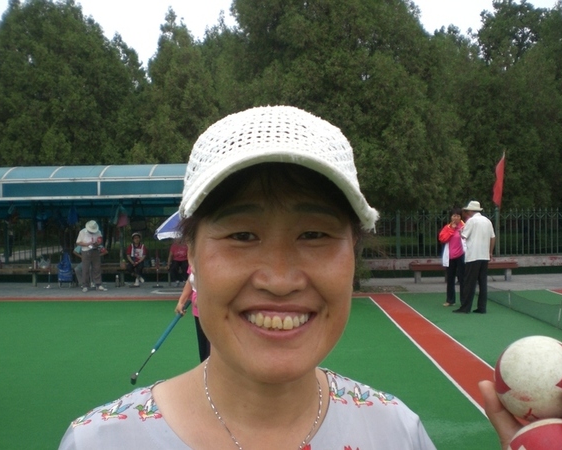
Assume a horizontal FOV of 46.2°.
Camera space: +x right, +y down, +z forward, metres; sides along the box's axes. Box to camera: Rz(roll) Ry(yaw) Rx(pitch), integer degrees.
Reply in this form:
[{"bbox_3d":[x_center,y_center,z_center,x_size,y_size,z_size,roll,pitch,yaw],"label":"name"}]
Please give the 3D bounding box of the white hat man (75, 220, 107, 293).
[{"bbox_3d":[-4.111,0.661,14.246,0.580,1.560,0.450,-1,0,-12],"label":"white hat man"}]

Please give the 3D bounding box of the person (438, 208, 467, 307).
[{"bbox_3d":[2.857,0.547,11.046,0.480,1.610,0.380,-1,0,5],"label":"person"}]

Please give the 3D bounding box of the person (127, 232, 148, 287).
[{"bbox_3d":[-3.366,0.804,15.297,0.500,1.240,0.750,-1,0,-5],"label":"person"}]

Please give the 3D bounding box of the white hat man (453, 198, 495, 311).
[{"bbox_3d":[2.976,0.499,10.196,0.530,1.710,0.420,-1,0,-30],"label":"white hat man"}]

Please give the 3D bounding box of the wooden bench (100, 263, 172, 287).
[{"bbox_3d":[-3.438,1.209,15.549,1.700,0.430,0.420,-1,0,1],"label":"wooden bench"}]

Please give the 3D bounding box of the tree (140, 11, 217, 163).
[{"bbox_3d":[-4.197,-3.772,26.974,3.700,10.300,3.700,-1,0,0],"label":"tree"}]

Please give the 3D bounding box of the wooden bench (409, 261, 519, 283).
[{"bbox_3d":[4.206,1.086,15.149,2.470,0.450,0.420,-1,0,1],"label":"wooden bench"}]

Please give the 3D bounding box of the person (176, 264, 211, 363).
[{"bbox_3d":[-0.629,0.645,5.846,0.560,1.570,0.450,-1,0,23],"label":"person"}]

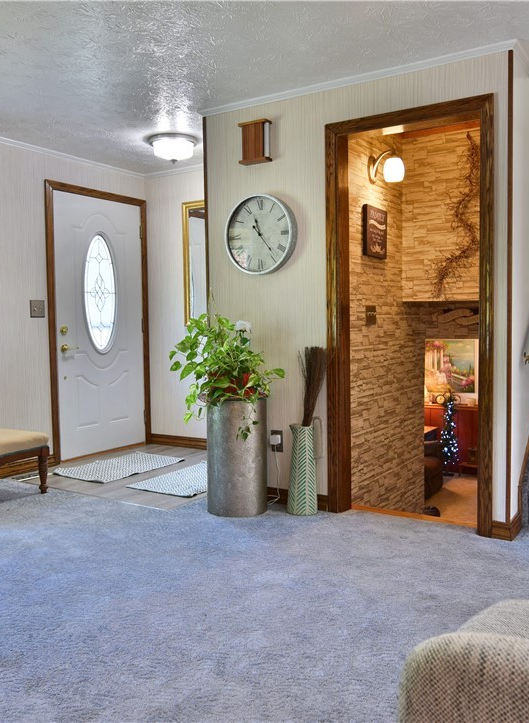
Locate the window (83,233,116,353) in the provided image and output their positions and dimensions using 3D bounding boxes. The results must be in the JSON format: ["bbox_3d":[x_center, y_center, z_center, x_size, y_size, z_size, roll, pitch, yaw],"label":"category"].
[{"bbox_3d":[-1.321,-0.544,5.131,0.035,0.950,0.340,2,4,35],"label":"window"}]

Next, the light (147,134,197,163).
[{"bbox_3d":[-0.660,-1.499,4.522,0.355,0.160,0.355,-1,3,0],"label":"light"}]

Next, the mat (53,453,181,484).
[{"bbox_3d":[-1.055,0.773,4.704,0.530,0.013,0.845,2,4,35],"label":"mat"}]

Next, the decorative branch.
[{"bbox_3d":[1.172,-0.896,3.912,0.340,0.990,0.100,1,5,33],"label":"decorative branch"}]

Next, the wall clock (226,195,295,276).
[{"bbox_3d":[-0.024,-0.709,3.550,0.444,0.444,0.058,1,5,33],"label":"wall clock"}]

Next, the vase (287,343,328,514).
[{"bbox_3d":[0.218,0.376,3.399,0.200,0.900,0.170,0,4,17],"label":"vase"}]

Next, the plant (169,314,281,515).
[{"bbox_3d":[-0.209,0.277,3.508,0.560,1.100,0.480,1,5,33],"label":"plant"}]

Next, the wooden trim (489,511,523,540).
[{"bbox_3d":[1.172,0.788,3.058,0.090,0.086,0.203,1,5,34],"label":"wooden trim"}]

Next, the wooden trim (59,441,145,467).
[{"bbox_3d":[-1.293,0.741,5.178,0.035,0.030,0.900,2,4,35],"label":"wooden trim"}]

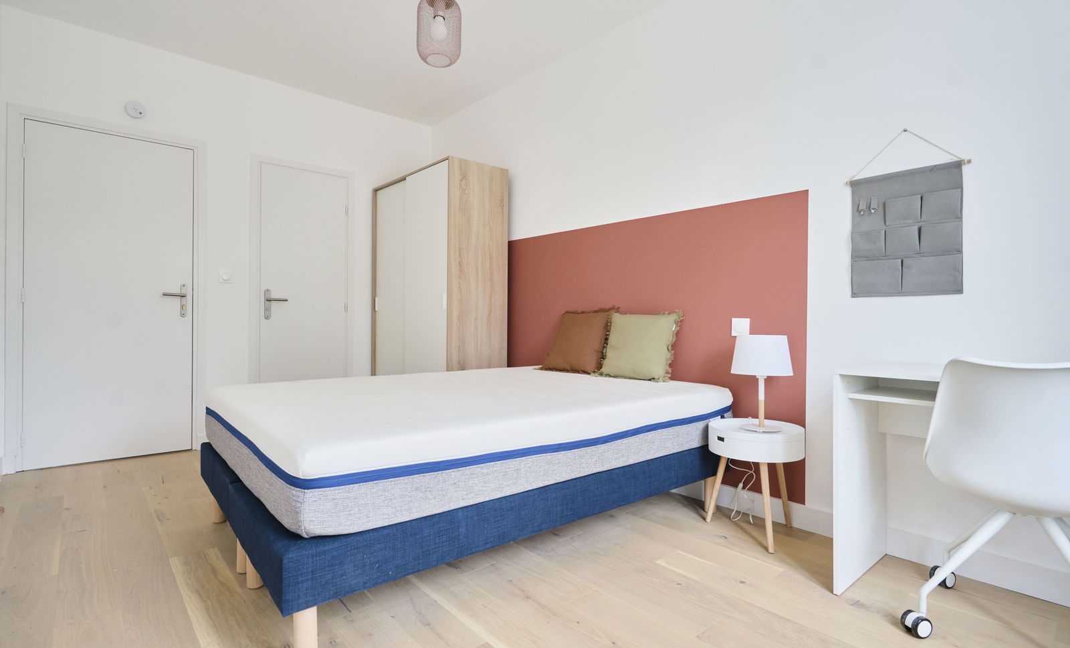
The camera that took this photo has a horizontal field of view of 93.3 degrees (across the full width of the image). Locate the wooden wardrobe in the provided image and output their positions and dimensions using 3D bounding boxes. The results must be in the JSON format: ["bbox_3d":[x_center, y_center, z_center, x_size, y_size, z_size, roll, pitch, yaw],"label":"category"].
[{"bbox_3d":[-0.793,-0.130,4.012,0.510,2.005,1.180,0,0,-42],"label":"wooden wardrobe"}]

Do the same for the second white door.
[{"bbox_3d":[-1.806,-0.169,3.961,0.680,2.060,0.050,0,0,-42],"label":"second white door"}]

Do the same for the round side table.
[{"bbox_3d":[0.947,0.668,2.169,0.390,0.456,0.390,1,0,0],"label":"round side table"}]

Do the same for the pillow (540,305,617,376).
[{"bbox_3d":[0.256,0.101,3.092,0.130,0.410,0.430,27,-18,-39],"label":"pillow"}]

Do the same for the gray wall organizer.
[{"bbox_3d":[1.414,-0.350,1.946,0.025,0.487,0.355,0,0,-42],"label":"gray wall organizer"}]

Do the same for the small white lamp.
[{"bbox_3d":[0.998,0.254,2.227,0.253,0.406,0.253,0,0,-42],"label":"small white lamp"}]

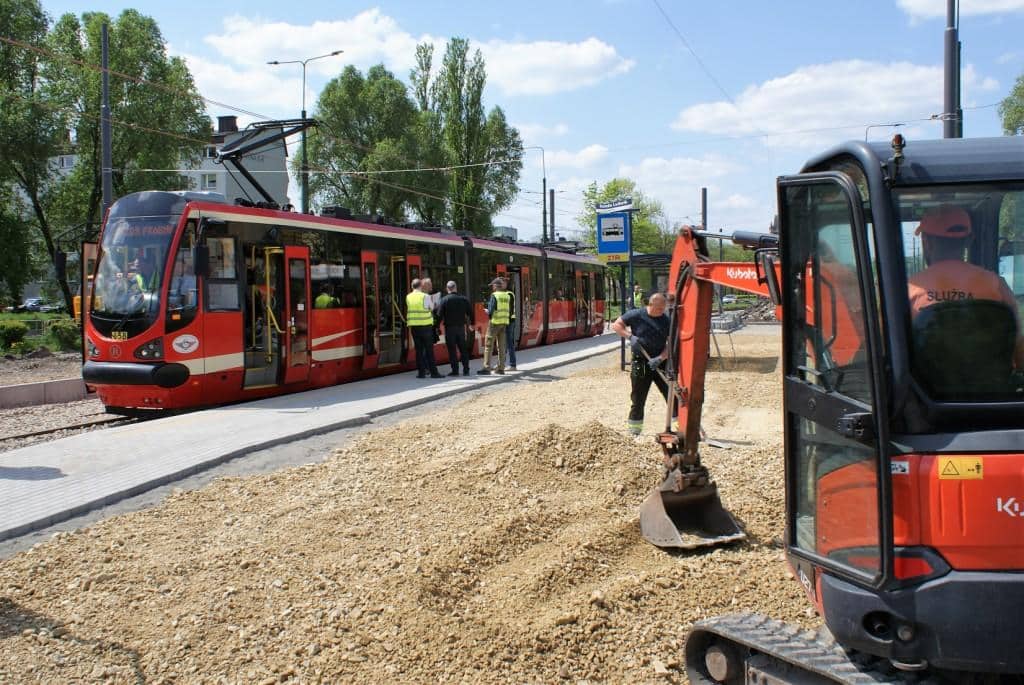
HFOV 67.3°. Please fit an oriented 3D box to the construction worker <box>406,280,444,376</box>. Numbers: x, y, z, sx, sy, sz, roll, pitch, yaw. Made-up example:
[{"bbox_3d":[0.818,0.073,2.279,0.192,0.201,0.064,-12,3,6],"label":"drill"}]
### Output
[{"bbox_3d":[-1.601,-0.262,13.844,0.520,1.760,0.380,2,4,23],"label":"construction worker"}]

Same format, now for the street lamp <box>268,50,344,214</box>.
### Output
[{"bbox_3d":[-8.214,-5.920,30.665,3.700,11.190,0.350,2,4,23],"label":"street lamp"}]

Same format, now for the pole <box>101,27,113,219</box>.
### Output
[{"bbox_3d":[-12.212,-4.648,23.235,0.300,9.680,0.300,2,4,22],"label":"pole"}]

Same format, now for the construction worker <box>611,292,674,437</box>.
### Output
[{"bbox_3d":[1.525,0.252,8.727,0.670,1.640,0.550,-2,5,-30],"label":"construction worker"}]

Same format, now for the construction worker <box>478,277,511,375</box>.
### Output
[{"bbox_3d":[-0.345,-0.307,14.255,0.540,1.790,0.420,-3,5,-40],"label":"construction worker"}]

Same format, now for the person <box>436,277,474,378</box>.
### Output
[{"bbox_3d":[-1.034,-0.252,14.008,0.550,1.710,0.360,-1,4,-12],"label":"person"}]

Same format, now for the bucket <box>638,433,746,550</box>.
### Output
[{"bbox_3d":[1.220,0.991,5.329,0.520,0.650,0.550,-2,4,-27],"label":"bucket"}]

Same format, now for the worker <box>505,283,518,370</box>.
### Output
[{"bbox_3d":[-0.068,-0.304,14.784,0.380,1.710,0.520,1,4,9],"label":"worker"}]

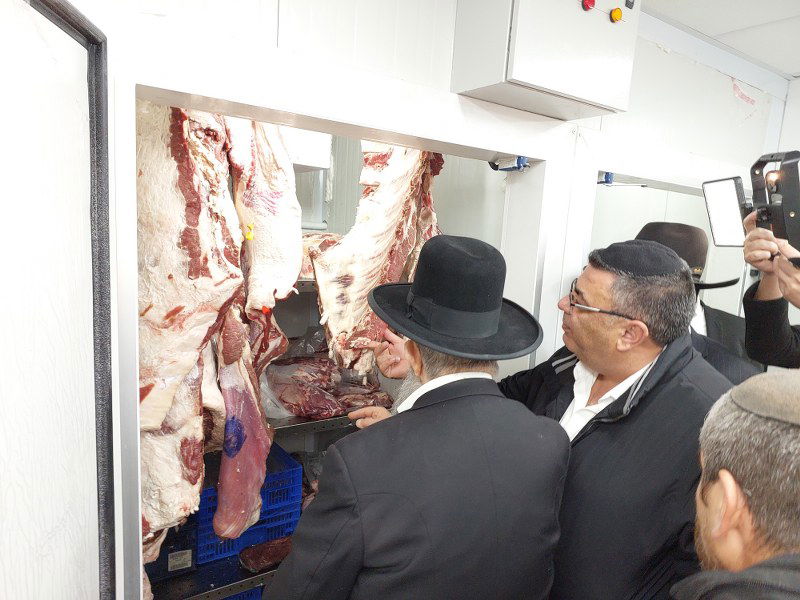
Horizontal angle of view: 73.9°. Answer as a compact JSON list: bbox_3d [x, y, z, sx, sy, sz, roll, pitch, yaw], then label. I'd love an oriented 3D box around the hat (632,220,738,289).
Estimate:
[{"bbox_3d":[0.712,-0.122,1.420,0.370,0.150,0.330,-3,9,-35],"label":"hat"}]

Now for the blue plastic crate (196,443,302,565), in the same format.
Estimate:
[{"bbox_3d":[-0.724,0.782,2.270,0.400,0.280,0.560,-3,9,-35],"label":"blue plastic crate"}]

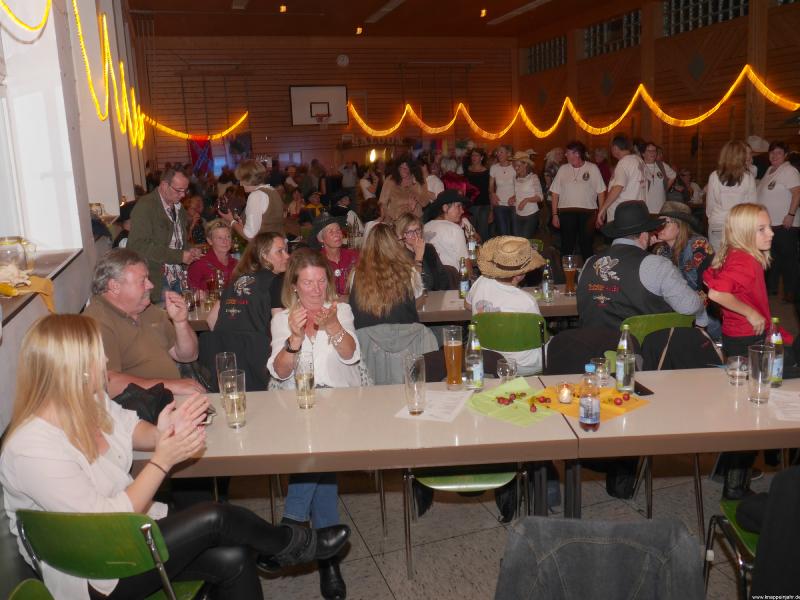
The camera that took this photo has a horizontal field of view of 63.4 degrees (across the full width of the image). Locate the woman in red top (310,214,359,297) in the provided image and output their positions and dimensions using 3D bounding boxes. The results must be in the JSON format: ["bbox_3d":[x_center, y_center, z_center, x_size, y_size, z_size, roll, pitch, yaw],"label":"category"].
[{"bbox_3d":[-0.450,0.016,4.768,0.480,1.240,0.660,-7,13,-18],"label":"woman in red top"}]

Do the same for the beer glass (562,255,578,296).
[{"bbox_3d":[1.095,-0.162,4.150,0.083,0.247,0.083,-3,11,0],"label":"beer glass"}]

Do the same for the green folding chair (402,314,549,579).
[{"bbox_3d":[0.283,0.638,2.732,0.500,0.820,0.560,-3,12,0],"label":"green folding chair"}]

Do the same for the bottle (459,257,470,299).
[{"bbox_3d":[0.408,-0.144,4.133,0.068,0.256,0.068,-3,12,0],"label":"bottle"}]

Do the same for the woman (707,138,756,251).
[{"bbox_3d":[2.797,-0.517,5.518,0.460,1.630,0.330,2,13,21],"label":"woman"}]

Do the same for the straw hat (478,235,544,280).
[{"bbox_3d":[0.587,-0.228,3.470,0.340,0.160,0.380,11,24,33],"label":"straw hat"}]

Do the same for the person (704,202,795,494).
[{"bbox_3d":[1.530,0.264,2.884,0.420,1.370,0.400,-2,11,5],"label":"person"}]

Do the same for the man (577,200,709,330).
[{"bbox_3d":[1.307,0.097,3.700,0.660,1.360,0.850,4,14,29],"label":"man"}]

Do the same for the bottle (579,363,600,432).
[{"bbox_3d":[0.612,0.315,2.090,0.068,0.222,0.068,-3,11,0],"label":"bottle"}]

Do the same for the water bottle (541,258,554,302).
[{"bbox_3d":[0.905,-0.120,3.970,0.067,0.258,0.067,-3,11,0],"label":"water bottle"}]

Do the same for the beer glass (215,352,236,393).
[{"bbox_3d":[-0.658,0.306,2.457,0.074,0.200,0.074,-3,12,0],"label":"beer glass"}]

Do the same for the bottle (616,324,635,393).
[{"bbox_3d":[0.839,0.216,2.400,0.066,0.252,0.066,-1,13,10],"label":"bottle"}]

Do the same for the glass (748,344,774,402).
[{"bbox_3d":[1.246,0.256,2.235,0.085,0.205,0.085,-3,11,0],"label":"glass"}]

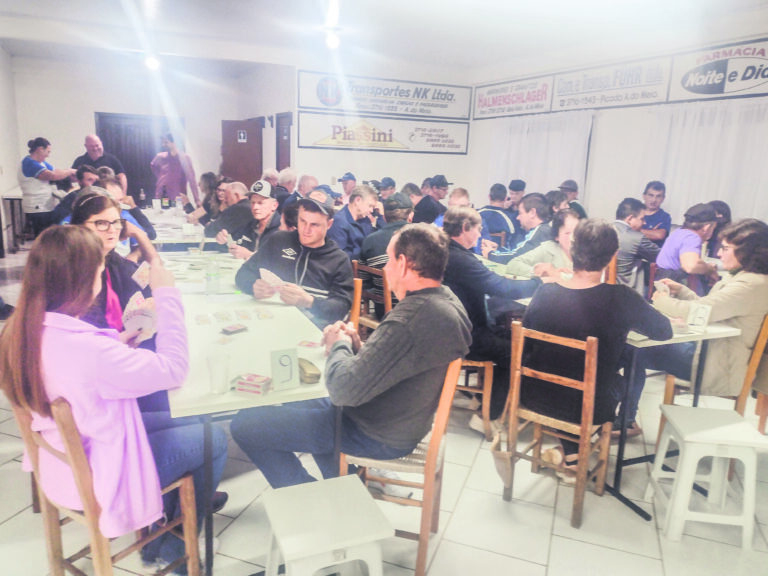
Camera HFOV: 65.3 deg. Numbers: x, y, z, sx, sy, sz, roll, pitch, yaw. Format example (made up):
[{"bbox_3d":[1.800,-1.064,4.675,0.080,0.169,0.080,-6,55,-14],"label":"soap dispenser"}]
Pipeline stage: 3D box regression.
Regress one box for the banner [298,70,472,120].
[{"bbox_3d":[0.103,-3.029,9.507,2.980,0.530,0.030,-3,13,-23],"label":"banner"}]

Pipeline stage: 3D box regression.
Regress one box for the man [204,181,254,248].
[{"bbox_3d":[-1.363,-0.279,5.351,0.800,1.290,0.560,-2,13,-17],"label":"man"}]

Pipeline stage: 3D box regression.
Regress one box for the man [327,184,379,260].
[{"bbox_3d":[-0.134,-0.101,4.635,0.800,1.320,0.520,-1,13,-16],"label":"man"}]

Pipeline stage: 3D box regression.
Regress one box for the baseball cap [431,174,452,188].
[{"bbox_3d":[0.691,-1.280,7.200,0.270,0.140,0.180,0,12,-10],"label":"baseball cap"}]

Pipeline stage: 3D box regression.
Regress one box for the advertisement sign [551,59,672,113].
[{"bbox_3d":[2.403,-2.186,6.522,0.030,0.431,1.724,-3,13,-23],"label":"advertisement sign"}]

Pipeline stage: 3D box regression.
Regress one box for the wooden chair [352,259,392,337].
[{"bbox_3d":[0.039,0.247,4.127,0.420,0.870,0.380,-8,16,-40],"label":"wooden chair"}]

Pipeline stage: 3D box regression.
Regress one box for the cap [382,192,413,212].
[{"bbox_3d":[0.110,-0.576,4.001,0.185,0.130,0.260,6,13,17],"label":"cap"}]

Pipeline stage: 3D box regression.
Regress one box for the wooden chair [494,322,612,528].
[{"bbox_3d":[0.822,0.574,2.759,0.380,0.870,0.420,11,15,35],"label":"wooden chair"}]

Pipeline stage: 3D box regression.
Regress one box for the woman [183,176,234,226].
[{"bbox_3d":[-1.807,-0.483,6.191,0.750,1.302,0.520,-5,14,-30],"label":"woman"}]

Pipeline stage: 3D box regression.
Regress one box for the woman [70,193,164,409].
[{"bbox_3d":[-1.042,0.303,2.505,0.760,1.376,0.560,6,13,18],"label":"woman"}]

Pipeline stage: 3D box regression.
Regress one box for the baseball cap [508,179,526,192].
[{"bbox_3d":[1.549,-1.186,6.968,0.190,0.115,0.250,9,14,29],"label":"baseball cap"}]

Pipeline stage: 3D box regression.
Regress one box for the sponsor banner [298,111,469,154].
[{"bbox_3d":[0.081,-2.466,9.629,2.970,0.530,0.030,-3,13,-23],"label":"sponsor banner"}]

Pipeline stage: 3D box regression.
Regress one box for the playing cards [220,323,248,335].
[{"bbox_3d":[-0.647,0.175,2.596,0.062,0.018,0.092,12,16,40],"label":"playing cards"}]

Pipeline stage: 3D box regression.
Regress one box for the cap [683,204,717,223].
[{"bbox_3d":[2.329,-0.555,4.400,0.250,0.130,0.180,14,8,-17],"label":"cap"}]

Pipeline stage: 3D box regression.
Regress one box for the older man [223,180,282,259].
[{"bbox_3d":[-0.893,-0.093,4.396,0.800,1.350,0.550,-7,15,-36],"label":"older man"}]

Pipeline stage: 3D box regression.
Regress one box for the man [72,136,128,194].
[{"bbox_3d":[-3.290,-0.913,6.991,0.600,1.694,0.380,-2,13,-17],"label":"man"}]

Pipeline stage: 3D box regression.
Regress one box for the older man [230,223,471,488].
[{"bbox_3d":[-0.135,0.390,2.376,0.880,1.328,0.580,6,13,16],"label":"older man"}]

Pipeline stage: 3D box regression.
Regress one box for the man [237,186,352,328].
[{"bbox_3d":[-0.535,0.167,3.222,0.630,1.378,0.800,12,16,39],"label":"man"}]

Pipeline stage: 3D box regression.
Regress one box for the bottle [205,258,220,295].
[{"bbox_3d":[-0.967,-0.063,3.359,0.070,0.216,0.070,7,13,22],"label":"bottle"}]

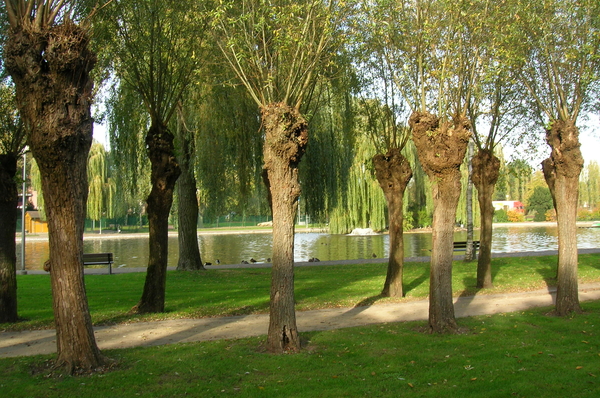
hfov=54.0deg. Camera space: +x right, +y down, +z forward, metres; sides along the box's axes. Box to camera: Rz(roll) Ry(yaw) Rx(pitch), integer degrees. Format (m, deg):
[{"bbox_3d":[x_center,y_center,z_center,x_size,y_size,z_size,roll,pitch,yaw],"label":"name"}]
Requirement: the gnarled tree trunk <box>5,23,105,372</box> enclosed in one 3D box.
[{"bbox_3d":[-2.791,-0.017,6.700,1.120,4.000,1.000,0,-2,-18],"label":"gnarled tree trunk"}]

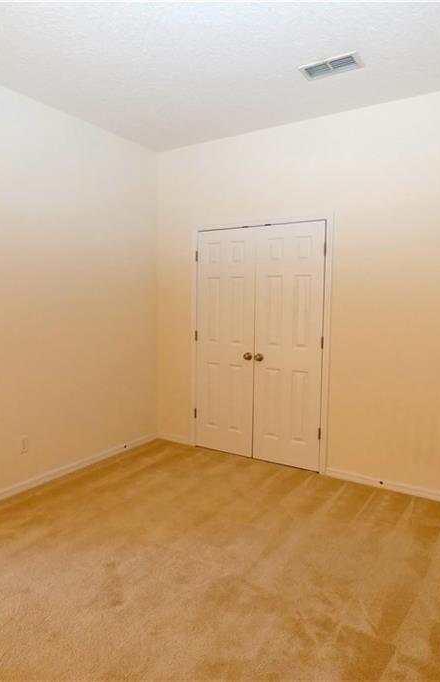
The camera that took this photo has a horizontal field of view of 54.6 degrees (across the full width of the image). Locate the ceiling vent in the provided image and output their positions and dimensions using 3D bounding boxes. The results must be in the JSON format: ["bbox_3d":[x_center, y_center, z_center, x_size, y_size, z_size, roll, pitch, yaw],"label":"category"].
[{"bbox_3d":[0.680,-1.659,2.599,0.350,0.020,0.187,4,6,31],"label":"ceiling vent"}]

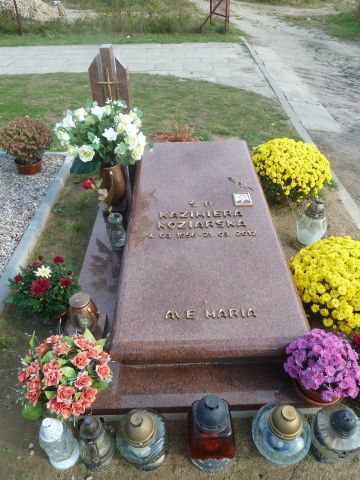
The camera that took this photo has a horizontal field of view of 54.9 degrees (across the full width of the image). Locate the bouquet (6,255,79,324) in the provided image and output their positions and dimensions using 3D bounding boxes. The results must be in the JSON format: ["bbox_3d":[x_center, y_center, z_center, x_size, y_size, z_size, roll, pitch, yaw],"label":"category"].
[{"bbox_3d":[-0.576,0.236,1.500,0.299,0.336,0.293,-1,41,0],"label":"bouquet"}]

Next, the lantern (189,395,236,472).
[{"bbox_3d":[0.097,0.584,1.068,0.146,0.348,0.146,-1,41,0],"label":"lantern"}]

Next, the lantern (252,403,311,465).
[{"bbox_3d":[0.344,0.607,1.134,0.192,0.217,0.192,-1,41,0],"label":"lantern"}]

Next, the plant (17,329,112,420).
[{"bbox_3d":[-0.381,0.439,1.144,0.320,0.293,0.311,-1,41,0],"label":"plant"}]

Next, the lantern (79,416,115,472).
[{"bbox_3d":[-0.258,0.623,1.082,0.104,0.287,0.104,-1,41,0],"label":"lantern"}]

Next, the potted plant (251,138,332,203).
[{"bbox_3d":[0.709,-0.446,2.215,0.482,0.372,0.470,-1,41,0],"label":"potted plant"}]

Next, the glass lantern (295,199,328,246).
[{"bbox_3d":[0.727,-0.099,1.894,0.144,0.268,0.144,-1,41,0],"label":"glass lantern"}]

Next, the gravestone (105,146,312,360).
[{"bbox_3d":[0.105,-0.106,1.829,0.700,0.171,1.598,-1,41,0],"label":"gravestone"}]

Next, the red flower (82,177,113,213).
[{"bbox_3d":[-0.389,-0.202,1.654,0.134,0.226,0.098,-1,41,0],"label":"red flower"}]

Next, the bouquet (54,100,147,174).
[{"bbox_3d":[-0.424,-0.536,1.849,0.488,0.378,0.451,-1,41,0],"label":"bouquet"}]

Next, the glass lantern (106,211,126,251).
[{"bbox_3d":[-0.323,-0.046,1.770,0.082,0.201,0.082,-1,41,0],"label":"glass lantern"}]

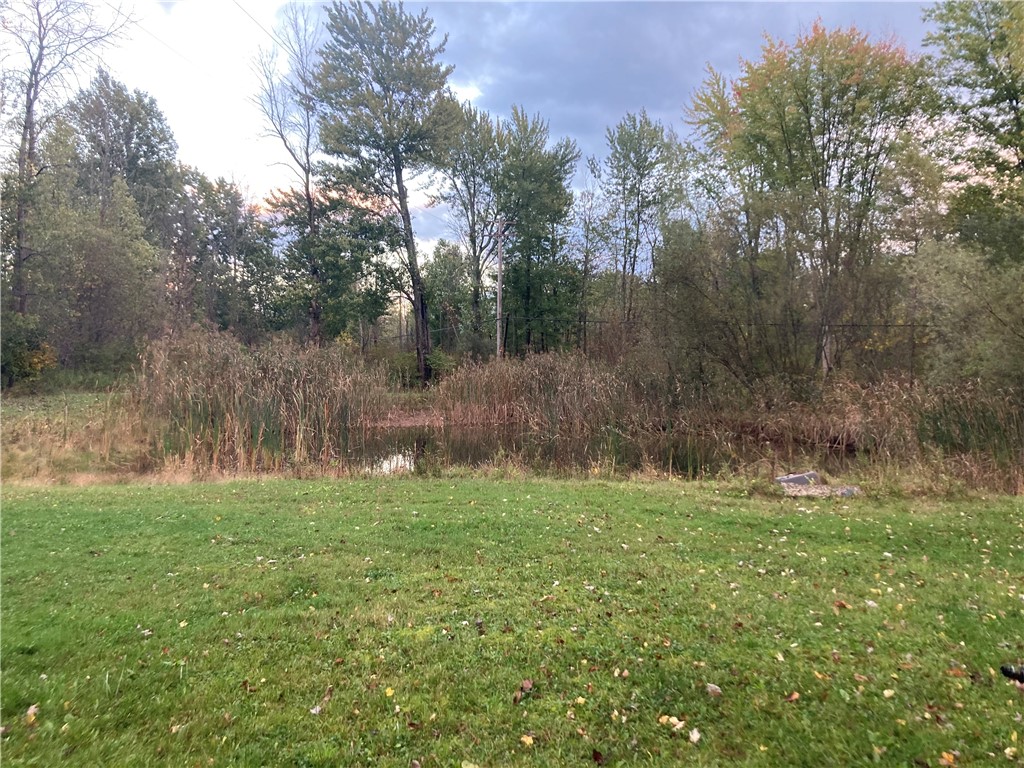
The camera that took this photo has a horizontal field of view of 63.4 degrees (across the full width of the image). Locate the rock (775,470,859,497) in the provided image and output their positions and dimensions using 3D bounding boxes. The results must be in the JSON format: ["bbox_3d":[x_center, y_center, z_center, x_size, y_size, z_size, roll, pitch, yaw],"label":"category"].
[{"bbox_3d":[3.910,1.299,10.600,1.050,0.300,0.700,0,1,9],"label":"rock"}]

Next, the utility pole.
[{"bbox_3d":[-0.784,-5.158,54.125,0.360,11.200,0.360,0,1,0],"label":"utility pole"}]

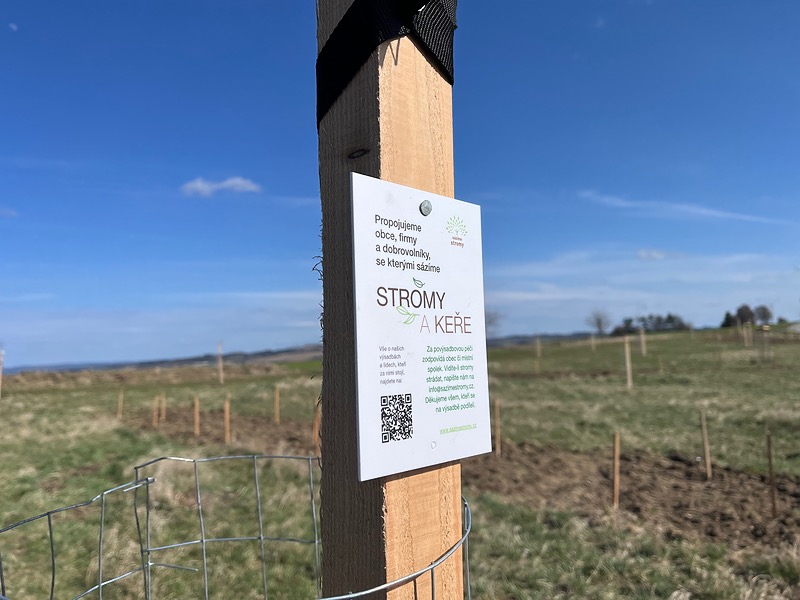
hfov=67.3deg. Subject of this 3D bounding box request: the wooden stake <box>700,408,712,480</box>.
[{"bbox_3d":[3.095,1.460,6.078,0.043,0.719,0.043,-6,-5,26],"label":"wooden stake"}]

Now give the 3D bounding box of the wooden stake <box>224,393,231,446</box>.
[{"bbox_3d":[-2.626,1.838,9.232,0.063,0.812,0.063,1,-5,-16],"label":"wooden stake"}]

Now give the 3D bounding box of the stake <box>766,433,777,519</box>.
[{"bbox_3d":[2.957,1.387,4.777,0.036,0.682,0.036,-4,-5,31],"label":"stake"}]

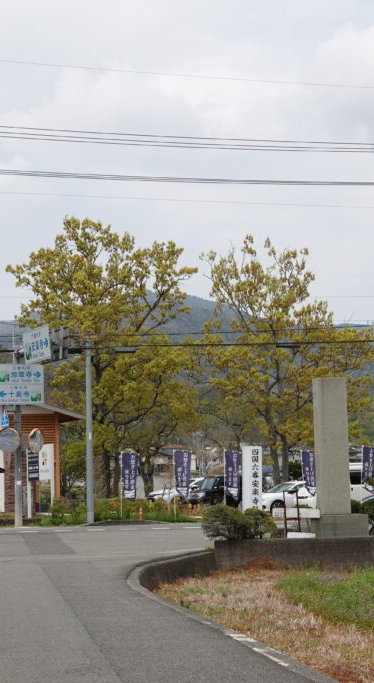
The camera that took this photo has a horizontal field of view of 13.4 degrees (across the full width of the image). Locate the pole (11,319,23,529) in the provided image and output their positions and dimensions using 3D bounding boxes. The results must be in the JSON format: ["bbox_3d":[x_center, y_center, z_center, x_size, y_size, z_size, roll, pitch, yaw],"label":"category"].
[{"bbox_3d":[-5.533,2.726,52.000,0.240,6.660,0.240,-1,-5,-6],"label":"pole"}]

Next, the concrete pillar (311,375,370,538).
[{"bbox_3d":[3.096,2.384,32.600,0.880,3.350,0.880,0,-5,-17],"label":"concrete pillar"}]

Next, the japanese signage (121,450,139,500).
[{"bbox_3d":[-2.057,4.897,58.000,0.600,1.800,0.060,-1,-5,-3],"label":"japanese signage"}]

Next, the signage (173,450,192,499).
[{"bbox_3d":[-0.153,4.861,58.000,0.600,1.800,0.060,-1,-5,-3],"label":"signage"}]

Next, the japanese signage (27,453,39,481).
[{"bbox_3d":[-5.203,4.186,54.000,0.450,1.050,0.080,-4,-6,28],"label":"japanese signage"}]

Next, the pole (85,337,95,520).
[{"bbox_3d":[-3.234,2.928,53.000,0.200,6.300,0.200,-1,-5,-2],"label":"pole"}]

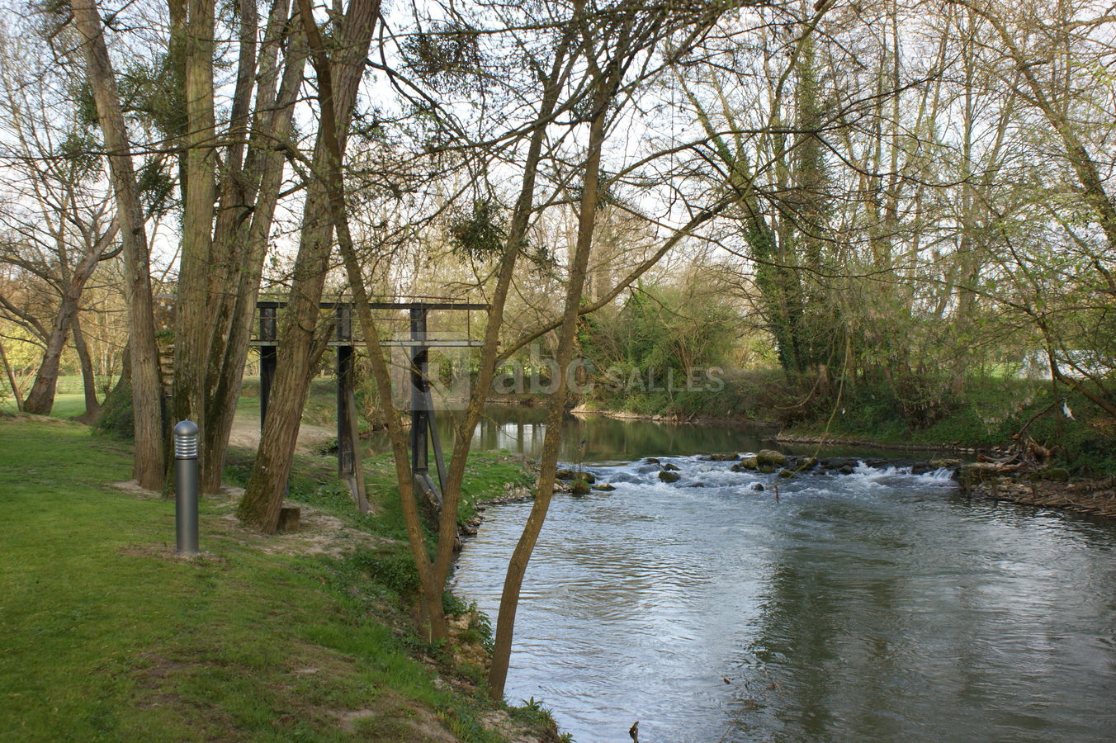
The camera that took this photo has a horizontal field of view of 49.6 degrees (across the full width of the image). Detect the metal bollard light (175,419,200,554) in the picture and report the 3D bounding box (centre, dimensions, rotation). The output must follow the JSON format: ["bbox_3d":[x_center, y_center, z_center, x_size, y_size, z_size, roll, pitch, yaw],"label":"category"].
[{"bbox_3d":[-2.794,0.875,9.100,0.185,1.010,0.185,0,0,0],"label":"metal bollard light"}]

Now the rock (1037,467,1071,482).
[{"bbox_3d":[9.828,2.043,24.000,0.650,0.300,0.500,0,0,0],"label":"rock"}]

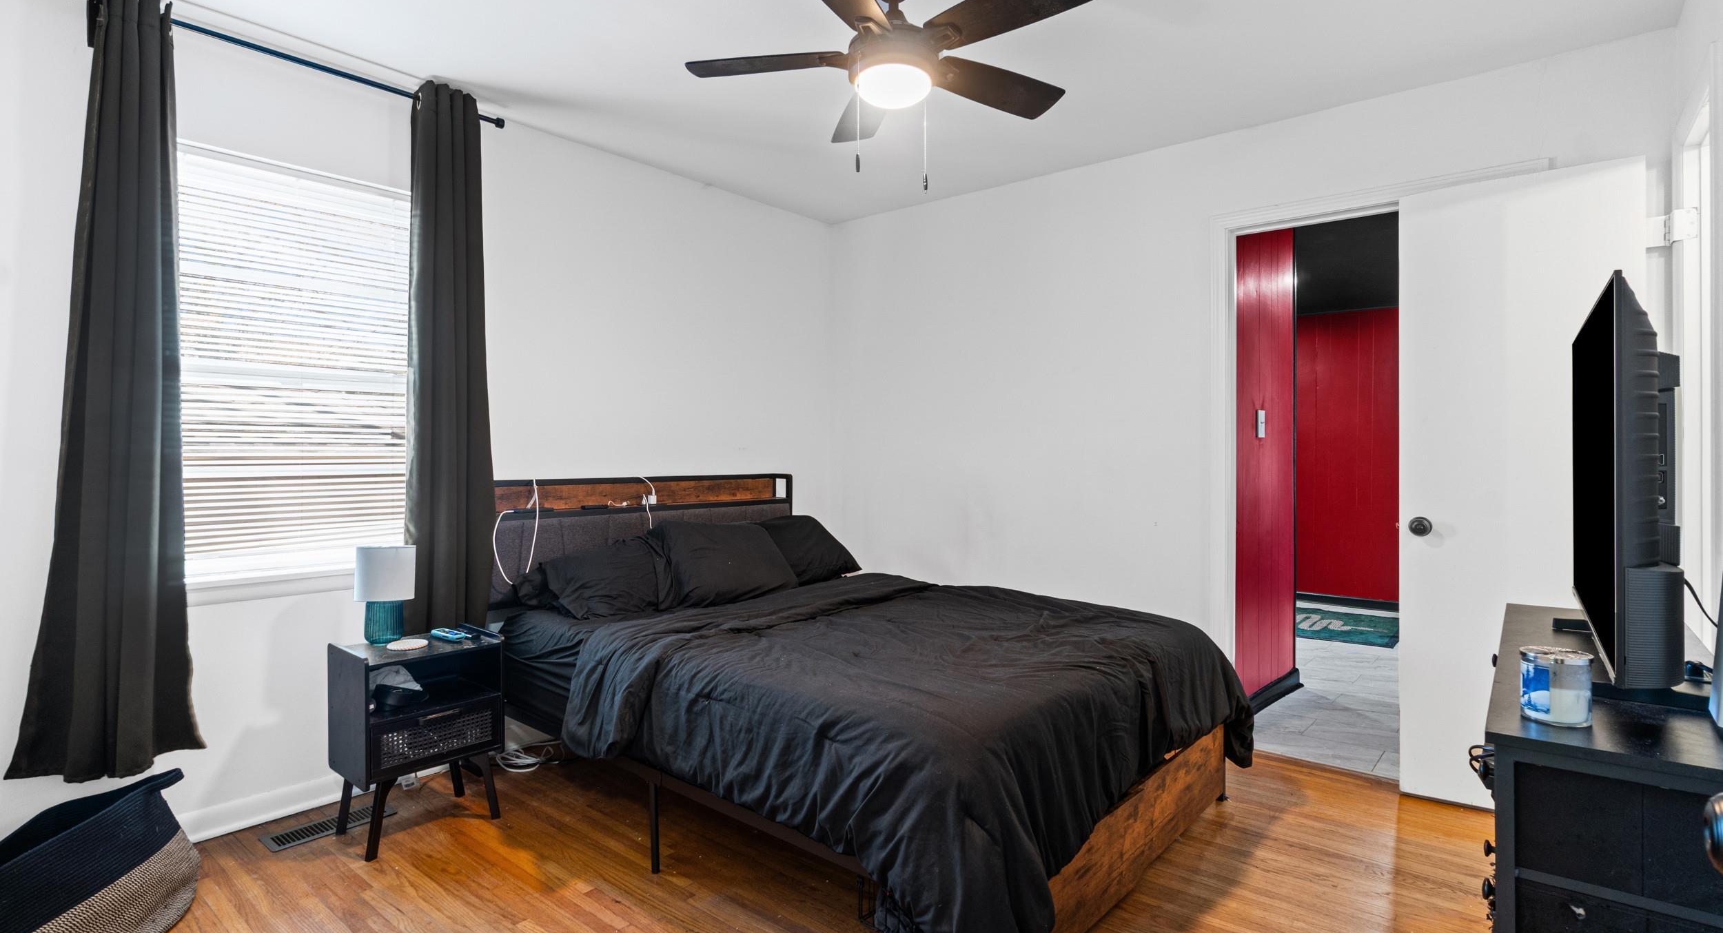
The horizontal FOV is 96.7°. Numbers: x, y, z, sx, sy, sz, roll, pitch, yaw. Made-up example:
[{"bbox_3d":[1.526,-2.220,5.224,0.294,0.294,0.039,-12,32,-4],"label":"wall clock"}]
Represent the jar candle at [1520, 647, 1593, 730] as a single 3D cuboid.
[{"bbox_3d":[1.062,0.338,1.170,0.086,0.106,0.086,1,1,40],"label":"jar candle"}]

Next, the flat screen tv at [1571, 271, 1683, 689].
[{"bbox_3d":[1.592,0.010,1.611,0.085,0.650,1.115,2,2,40],"label":"flat screen tv"}]

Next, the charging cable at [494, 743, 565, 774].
[{"bbox_3d":[-1.257,1.080,2.902,0.210,0.055,0.210,2,2,40],"label":"charging cable"}]

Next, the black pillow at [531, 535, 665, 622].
[{"bbox_3d":[-0.856,0.378,2.876,0.410,0.140,0.600,30,20,35],"label":"black pillow"}]

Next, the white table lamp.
[{"bbox_3d":[-1.487,0.401,2.390,0.162,0.296,0.162,1,1,40],"label":"white table lamp"}]

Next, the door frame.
[{"bbox_3d":[1.827,0.065,2.822,1.005,2.120,0.120,2,2,40],"label":"door frame"}]

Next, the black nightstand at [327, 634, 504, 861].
[{"bbox_3d":[-1.398,0.839,2.440,0.300,0.572,0.390,1,1,40],"label":"black nightstand"}]

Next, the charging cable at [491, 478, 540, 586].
[{"bbox_3d":[-1.252,0.243,2.793,0.120,0.380,0.185,2,2,40],"label":"charging cable"}]

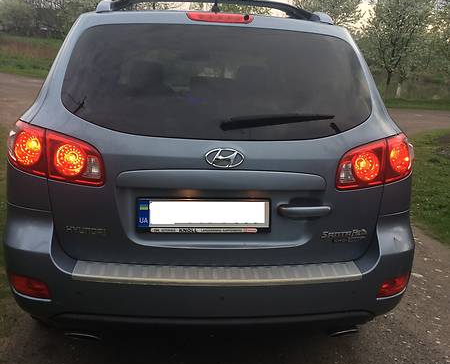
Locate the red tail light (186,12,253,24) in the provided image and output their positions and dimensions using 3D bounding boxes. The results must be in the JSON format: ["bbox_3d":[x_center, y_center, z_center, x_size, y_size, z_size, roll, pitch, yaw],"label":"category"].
[{"bbox_3d":[-0.017,-0.721,2.222,0.305,0.055,0.060,1,15,-6],"label":"red tail light"}]

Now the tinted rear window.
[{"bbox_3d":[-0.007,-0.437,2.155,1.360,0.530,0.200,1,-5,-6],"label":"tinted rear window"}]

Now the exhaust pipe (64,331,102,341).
[{"bbox_3d":[-0.629,0.659,2.288,0.150,0.075,0.200,1,15,-6],"label":"exhaust pipe"}]

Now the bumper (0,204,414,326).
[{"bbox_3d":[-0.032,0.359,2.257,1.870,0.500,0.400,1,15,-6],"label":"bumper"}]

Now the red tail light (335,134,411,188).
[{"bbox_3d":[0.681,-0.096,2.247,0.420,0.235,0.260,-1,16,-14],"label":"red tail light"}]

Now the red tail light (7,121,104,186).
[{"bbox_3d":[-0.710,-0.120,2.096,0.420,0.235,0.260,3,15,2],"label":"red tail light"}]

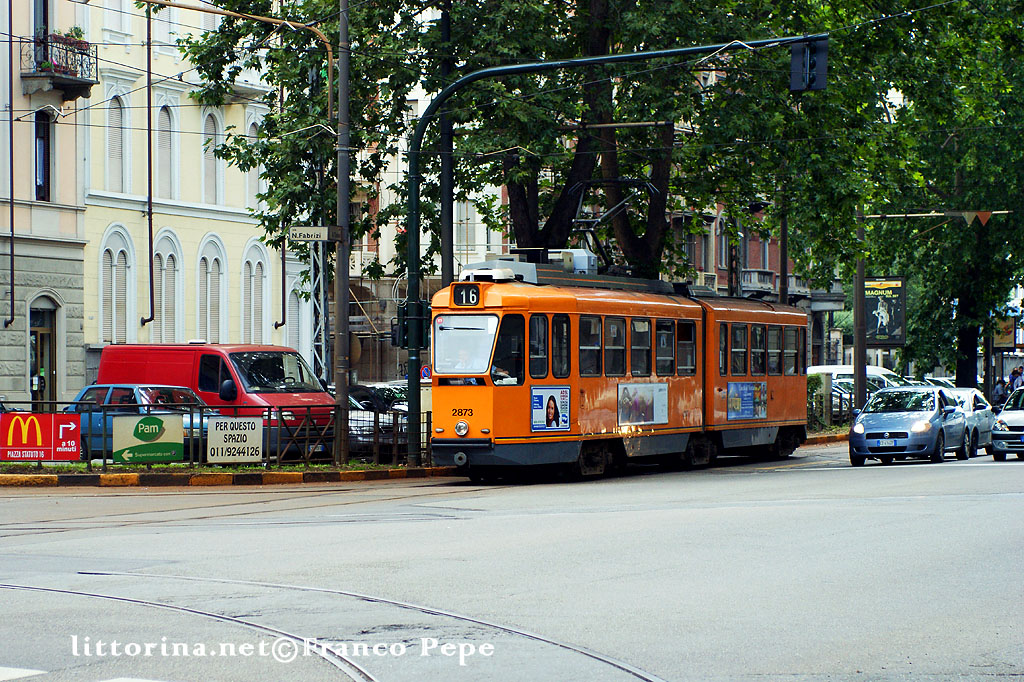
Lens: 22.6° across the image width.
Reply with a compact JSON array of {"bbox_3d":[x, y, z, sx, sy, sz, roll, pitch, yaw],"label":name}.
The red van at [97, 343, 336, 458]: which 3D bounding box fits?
[{"bbox_3d":[-5.053,1.121,45.090,2.000,2.150,5.150,0,-1,-42],"label":"red van"}]

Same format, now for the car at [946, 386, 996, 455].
[{"bbox_3d":[9.029,1.648,53.069,1.700,1.440,4.100,-1,-1,21],"label":"car"}]

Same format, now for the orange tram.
[{"bbox_3d":[2.499,0.590,48.828,2.150,3.450,17.000,-1,-1,23],"label":"orange tram"}]

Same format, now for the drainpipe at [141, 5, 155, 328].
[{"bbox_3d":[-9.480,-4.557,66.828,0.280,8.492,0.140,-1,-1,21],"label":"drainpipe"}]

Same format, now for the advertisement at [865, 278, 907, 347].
[{"bbox_3d":[10.783,-0.859,75.000,1.530,2.060,0.200,-1,-1,22],"label":"advertisement"}]

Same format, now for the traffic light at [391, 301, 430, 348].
[{"bbox_3d":[-1.727,-0.276,43.711,0.580,0.826,0.380,-1,-1,22],"label":"traffic light"}]

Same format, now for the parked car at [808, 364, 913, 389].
[{"bbox_3d":[11.611,1.694,81.484,4.250,1.830,1.720,-1,-1,31],"label":"parked car"}]

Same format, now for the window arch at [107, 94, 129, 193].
[{"bbox_3d":[-11.367,-5.634,73.063,0.300,2.829,1.304,-1,-1,22],"label":"window arch"}]

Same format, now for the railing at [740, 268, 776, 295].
[{"bbox_3d":[12.525,-3.014,130.986,1.050,1.063,2.931,-1,-1,22],"label":"railing"}]

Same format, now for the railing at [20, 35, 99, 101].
[{"bbox_3d":[-10.978,-6.617,62.113,0.950,1.292,2.094,-1,-1,21],"label":"railing"}]

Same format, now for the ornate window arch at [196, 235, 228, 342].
[{"bbox_3d":[-9.258,-1.573,78.240,0.300,3.455,2.070,-1,-1,22],"label":"ornate window arch"}]

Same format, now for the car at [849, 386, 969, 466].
[{"bbox_3d":[7.589,1.561,48.496,1.690,1.490,4.030,-1,-1,21],"label":"car"}]

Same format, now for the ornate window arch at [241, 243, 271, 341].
[{"bbox_3d":[-8.202,-1.555,80.882,0.300,3.461,2.042,-1,-1,22],"label":"ornate window arch"}]

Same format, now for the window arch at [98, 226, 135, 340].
[{"bbox_3d":[-10.090,-1.491,65.518,0.300,3.085,1.893,-1,-1,21],"label":"window arch"}]

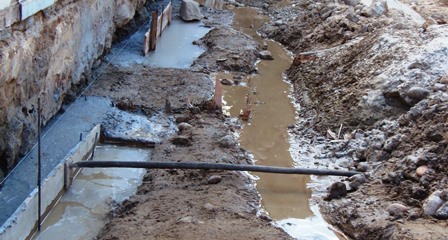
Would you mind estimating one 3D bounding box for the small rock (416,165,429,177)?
[{"bbox_3d":[1.081,0.276,3.948,0.065,0.063,0.058,5,18,15],"label":"small rock"}]

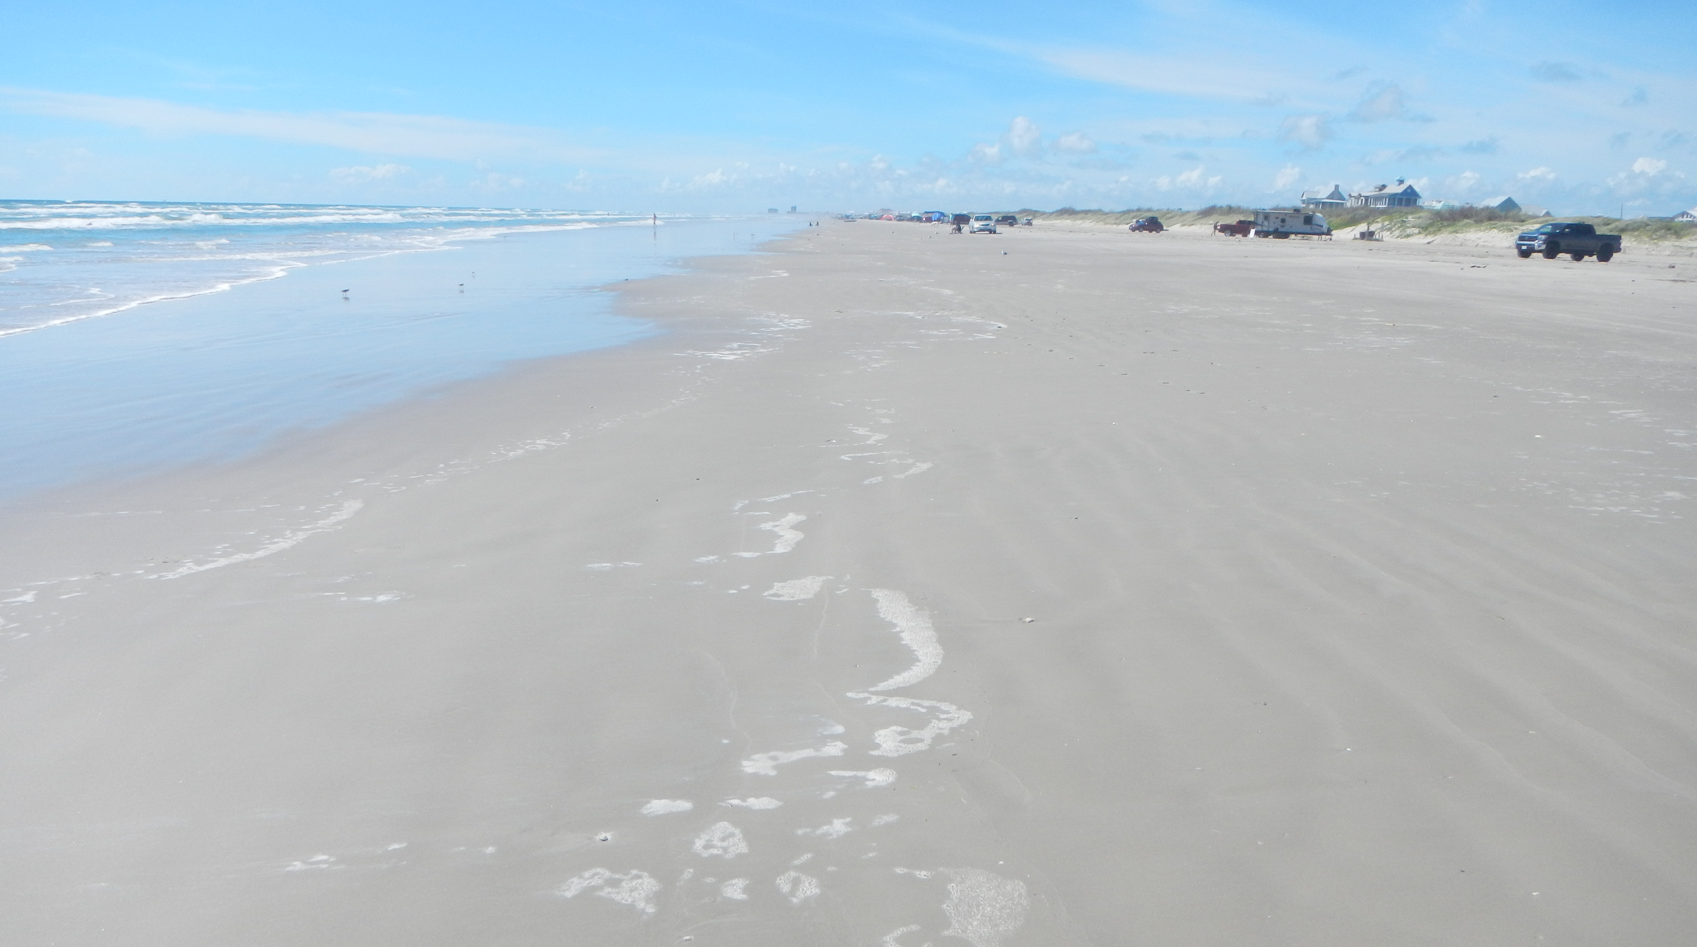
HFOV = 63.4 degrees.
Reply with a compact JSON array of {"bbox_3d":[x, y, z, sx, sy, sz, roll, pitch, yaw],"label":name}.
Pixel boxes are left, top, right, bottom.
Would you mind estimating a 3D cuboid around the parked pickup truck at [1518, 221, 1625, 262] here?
[{"bbox_3d":[40.089,-12.903,76.474,5.810,2.000,2.040,-2,11,-18],"label":"parked pickup truck"}]

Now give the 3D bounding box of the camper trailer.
[{"bbox_3d":[51.606,-28.908,159.378,8.230,3.200,2.460,4,11,13],"label":"camper trailer"}]

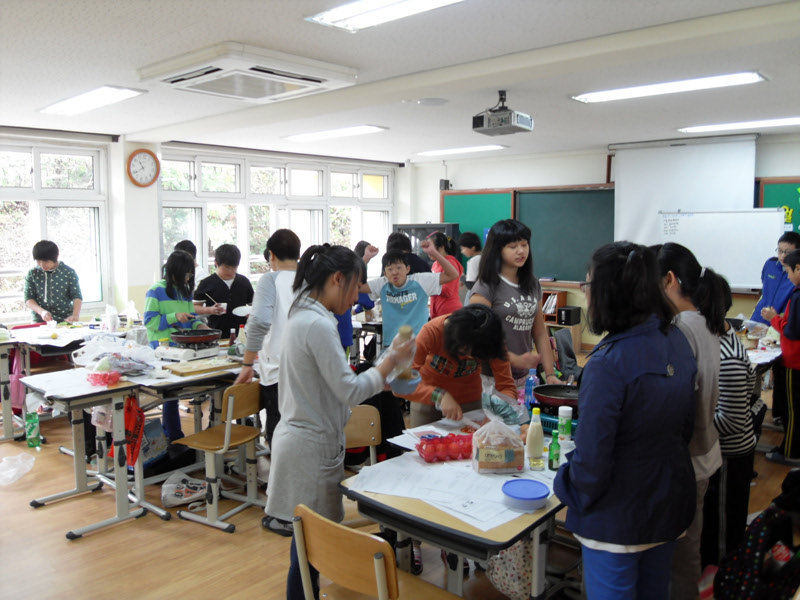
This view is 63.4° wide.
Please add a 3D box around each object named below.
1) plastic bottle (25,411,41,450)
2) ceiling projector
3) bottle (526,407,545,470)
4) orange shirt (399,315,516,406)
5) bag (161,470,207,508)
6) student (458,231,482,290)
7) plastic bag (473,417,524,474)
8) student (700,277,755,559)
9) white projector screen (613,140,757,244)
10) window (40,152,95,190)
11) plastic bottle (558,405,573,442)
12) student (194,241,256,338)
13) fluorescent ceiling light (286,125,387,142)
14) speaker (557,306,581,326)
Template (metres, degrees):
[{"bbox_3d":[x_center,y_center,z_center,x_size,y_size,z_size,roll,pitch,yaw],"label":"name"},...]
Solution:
[{"bbox_3d":[-2.698,0.924,4.752,0.095,0.300,0.095,-3,8,-22],"label":"plastic bottle"},{"bbox_3d":[0.755,-1.397,4.782,0.340,0.290,0.280,6,9,39],"label":"ceiling projector"},{"bbox_3d":[0.499,0.504,2.368,0.065,0.234,0.065,0,7,0],"label":"bottle"},{"bbox_3d":[0.252,0.269,2.830,0.480,0.390,0.330,-3,8,-20],"label":"orange shirt"},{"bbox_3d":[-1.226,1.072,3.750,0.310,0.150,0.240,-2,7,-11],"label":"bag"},{"bbox_3d":[0.695,0.103,6.494,0.340,1.530,0.420,1,7,7],"label":"student"},{"bbox_3d":[0.357,0.511,2.350,0.190,0.200,0.130,0,7,-3],"label":"plastic bag"},{"bbox_3d":[1.470,0.551,2.950,0.290,1.370,0.400,6,9,39],"label":"student"},{"bbox_3d":[2.910,-1.080,6.750,1.440,1.150,0.080,6,9,39],"label":"white projector screen"},{"bbox_3d":[-3.608,-1.384,7.023,0.060,0.400,0.560,7,10,42],"label":"window"},{"bbox_3d":[0.690,0.507,2.697,0.057,0.150,0.057,0,7,0],"label":"plastic bottle"},{"bbox_3d":[-1.378,0.295,5.086,0.460,1.470,0.360,-1,7,-9],"label":"student"},{"bbox_3d":[-0.709,-1.818,7.127,1.320,0.080,0.310,7,10,42],"label":"fluorescent ceiling light"},{"bbox_3d":[2.023,0.191,7.729,0.160,0.185,0.250,6,9,39],"label":"speaker"}]

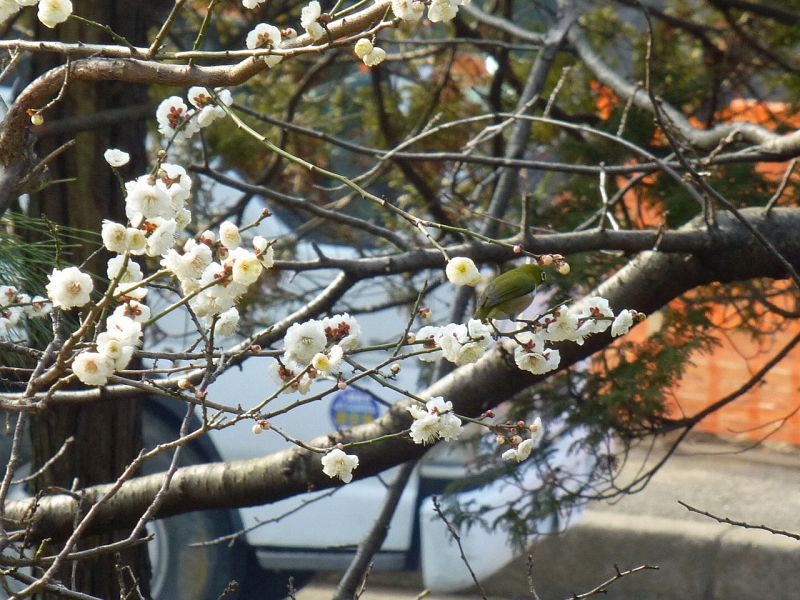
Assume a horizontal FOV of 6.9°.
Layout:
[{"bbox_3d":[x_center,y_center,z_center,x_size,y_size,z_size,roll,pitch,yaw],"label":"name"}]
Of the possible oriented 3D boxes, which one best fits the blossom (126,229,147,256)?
[{"bbox_3d":[-0.219,-0.049,5.550,0.019,0.022,0.015,0,0,-6],"label":"blossom"}]

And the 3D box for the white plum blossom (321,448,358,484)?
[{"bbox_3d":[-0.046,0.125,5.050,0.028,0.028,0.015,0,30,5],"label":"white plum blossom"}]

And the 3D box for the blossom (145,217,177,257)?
[{"bbox_3d":[-0.158,-0.042,4.400,0.016,0.028,0.026,28,16,30],"label":"blossom"}]

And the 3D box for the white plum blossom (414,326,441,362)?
[{"bbox_3d":[0.026,0.036,5.600,0.027,0.032,0.017,0,0,-14],"label":"white plum blossom"}]

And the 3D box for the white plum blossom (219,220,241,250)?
[{"bbox_3d":[-0.142,-0.054,5.550,0.020,0.025,0.015,0,-9,-24],"label":"white plum blossom"}]

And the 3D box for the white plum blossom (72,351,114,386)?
[{"bbox_3d":[-0.225,0.050,4.900,0.030,0.027,0.016,0,2,7],"label":"white plum blossom"}]

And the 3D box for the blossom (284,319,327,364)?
[{"bbox_3d":[-0.079,0.034,5.550,0.035,0.037,0.019,0,5,0],"label":"blossom"}]

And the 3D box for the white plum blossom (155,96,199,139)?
[{"bbox_3d":[-0.167,-0.137,5.000,0.032,0.031,0.016,0,0,-12],"label":"white plum blossom"}]

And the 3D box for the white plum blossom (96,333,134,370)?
[{"bbox_3d":[-0.187,0.034,4.400,0.025,0.025,0.018,0,3,3],"label":"white plum blossom"}]

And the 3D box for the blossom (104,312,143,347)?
[{"bbox_3d":[-0.182,0.019,4.400,0.026,0.024,0.015,-1,21,-25],"label":"blossom"}]

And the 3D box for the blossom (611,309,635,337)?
[{"bbox_3d":[0.147,0.015,4.400,0.018,0.019,0.011,-1,25,-47],"label":"blossom"}]

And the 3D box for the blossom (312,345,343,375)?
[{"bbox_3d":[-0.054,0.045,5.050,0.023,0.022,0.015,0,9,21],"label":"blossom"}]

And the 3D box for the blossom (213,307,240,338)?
[{"bbox_3d":[-0.130,0.017,5.000,0.023,0.025,0.013,0,24,-23],"label":"blossom"}]

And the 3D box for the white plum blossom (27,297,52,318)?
[{"bbox_3d":[-0.309,0.006,5.700,0.021,0.020,0.014,0,-12,0],"label":"white plum blossom"}]

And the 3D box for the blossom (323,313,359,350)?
[{"bbox_3d":[-0.049,0.026,5.600,0.031,0.031,0.018,0,18,12],"label":"blossom"}]

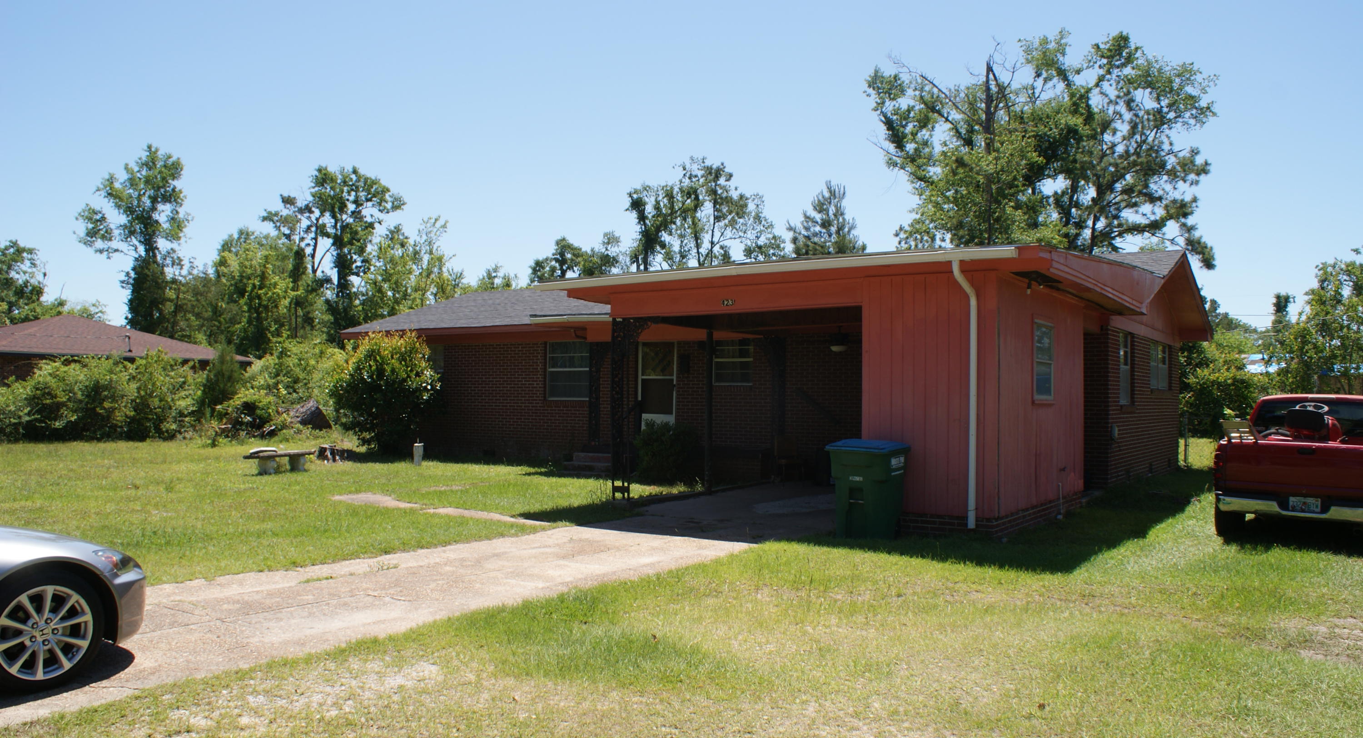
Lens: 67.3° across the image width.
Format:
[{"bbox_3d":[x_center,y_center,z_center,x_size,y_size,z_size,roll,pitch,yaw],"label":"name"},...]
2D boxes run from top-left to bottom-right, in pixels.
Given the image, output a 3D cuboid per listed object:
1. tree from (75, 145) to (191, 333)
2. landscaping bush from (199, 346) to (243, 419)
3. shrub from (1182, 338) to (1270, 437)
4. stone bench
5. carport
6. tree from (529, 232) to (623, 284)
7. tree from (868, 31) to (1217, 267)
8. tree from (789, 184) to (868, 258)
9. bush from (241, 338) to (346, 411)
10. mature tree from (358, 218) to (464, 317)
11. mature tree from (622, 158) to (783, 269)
[{"bbox_3d":[-32.433,-5.212,60.165,6.805,16.090,6.805,1,-2,-28],"label":"tree"},{"bbox_3d":[-14.894,0.745,32.988,1.478,2.934,1.500,1,-2,-24],"label":"landscaping bush"},{"bbox_3d":[19.595,0.854,36.944,3.400,3.788,3.200,-1,-2,34],"label":"shrub"},{"bbox_3d":[-7.790,1.807,19.793,1.420,0.420,0.420,2,-2,-35],"label":"stone bench"},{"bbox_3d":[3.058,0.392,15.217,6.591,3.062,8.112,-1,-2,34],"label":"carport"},{"bbox_3d":[-6.047,-2.375,58.090,6.041,10.763,6.041,1,-2,-6],"label":"tree"},{"bbox_3d":[13.873,-5.115,39.266,13.000,15.741,11.500,-1,-2,34],"label":"tree"},{"bbox_3d":[6.830,-3.003,48.107,4.308,11.673,4.308,0,-2,8],"label":"tree"},{"bbox_3d":[-13.304,0.613,34.993,3.747,3.341,3.600,1,-2,-21],"label":"bush"},{"bbox_3d":[-11.870,-1.994,44.862,4.800,9.308,4.600,-1,-2,34],"label":"mature tree"},{"bbox_3d":[1.024,-3.978,53.791,8.400,14.067,7.500,-1,-2,34],"label":"mature tree"}]

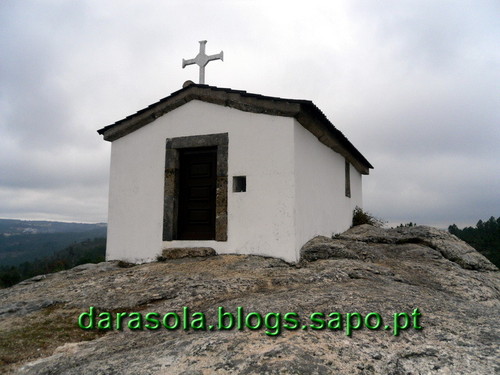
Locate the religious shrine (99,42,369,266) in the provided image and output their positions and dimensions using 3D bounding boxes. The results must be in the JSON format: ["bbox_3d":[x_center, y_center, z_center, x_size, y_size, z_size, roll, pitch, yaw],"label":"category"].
[{"bbox_3d":[0.344,-0.461,11.544,5.116,4.809,7.376,-3,-8,25],"label":"religious shrine"}]

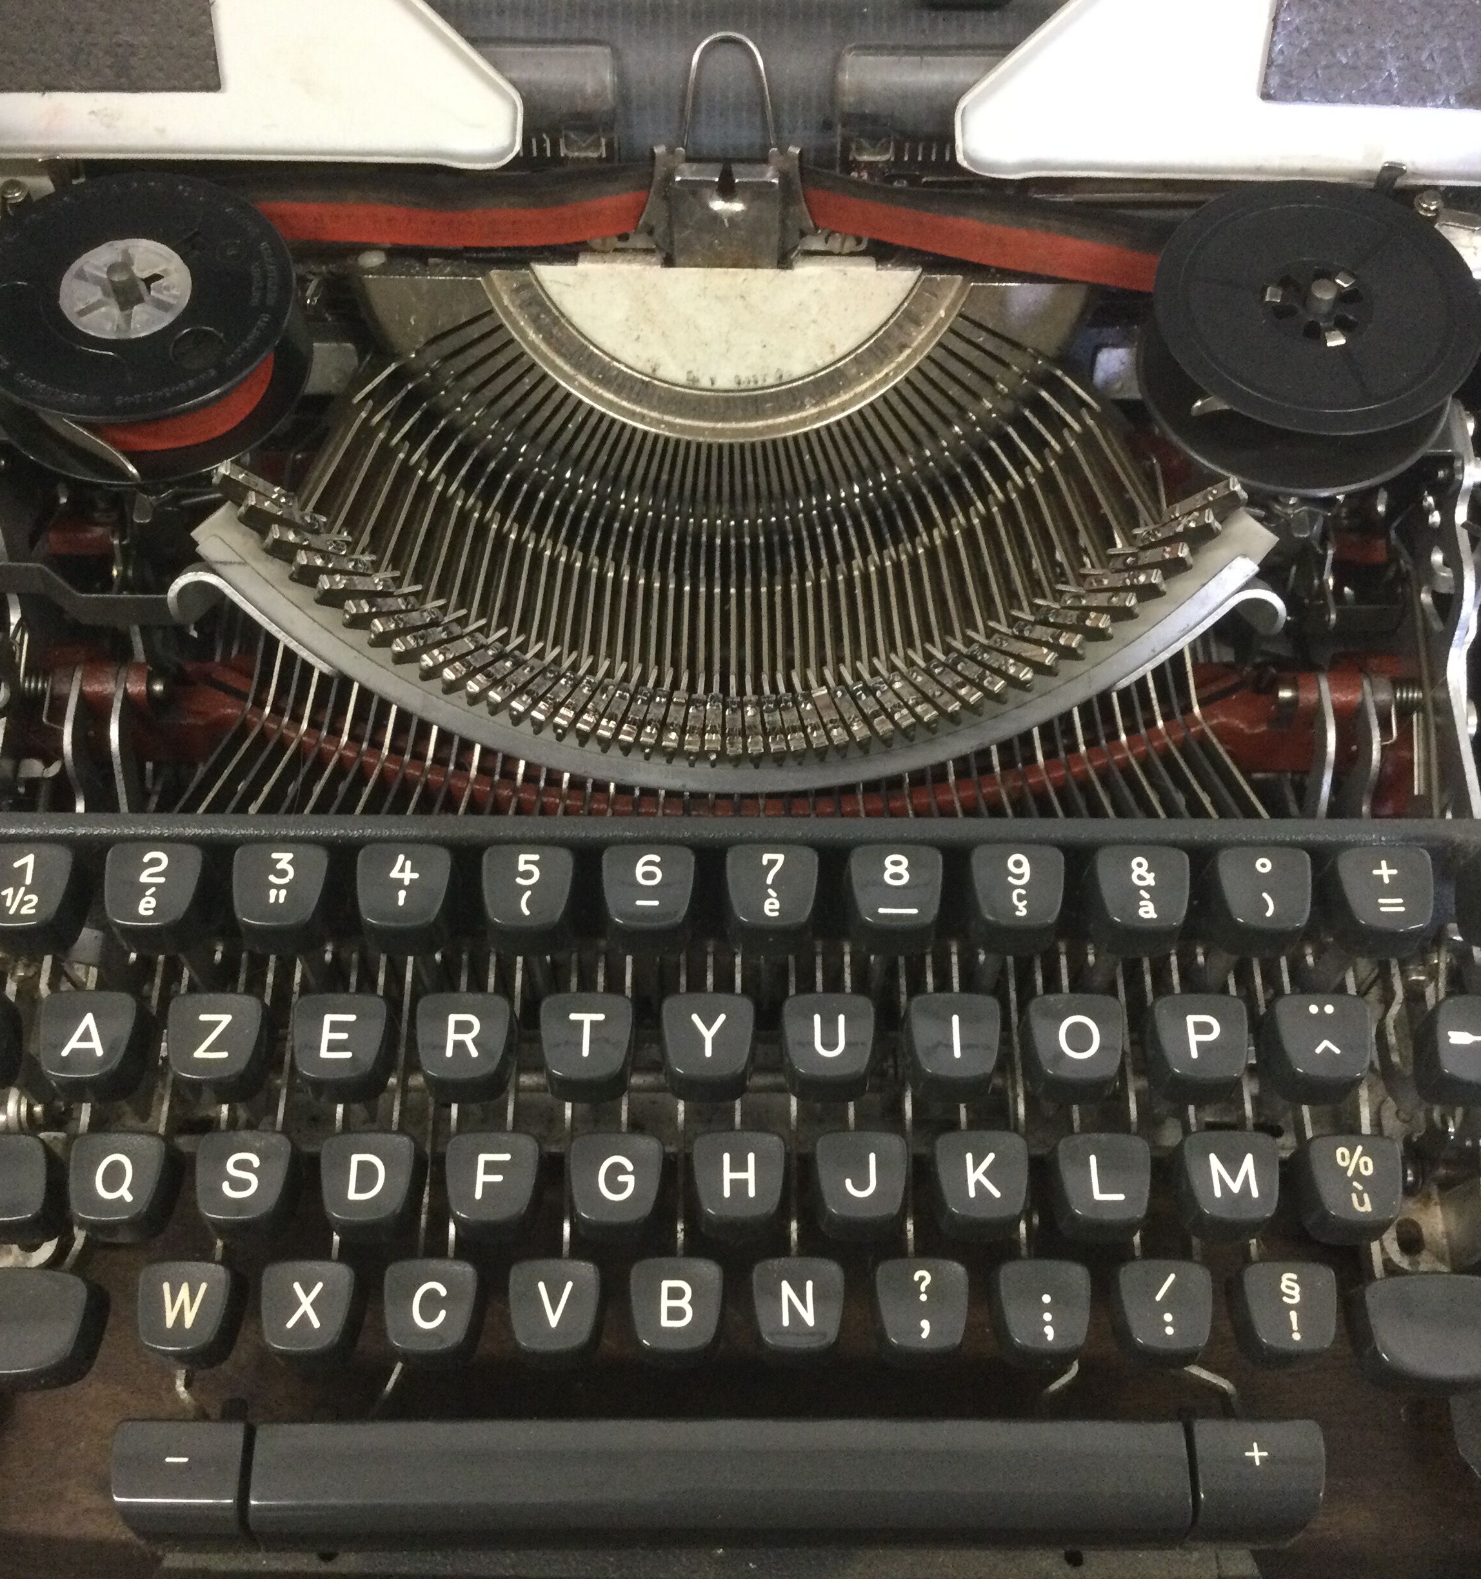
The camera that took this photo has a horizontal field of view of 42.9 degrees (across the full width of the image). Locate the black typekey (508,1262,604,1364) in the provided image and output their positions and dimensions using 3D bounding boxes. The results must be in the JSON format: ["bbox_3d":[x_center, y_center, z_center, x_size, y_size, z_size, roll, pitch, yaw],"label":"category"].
[{"bbox_3d":[-0.029,0.082,0.296,0.015,0.009,0.015,0,62,-1],"label":"black typekey"}]

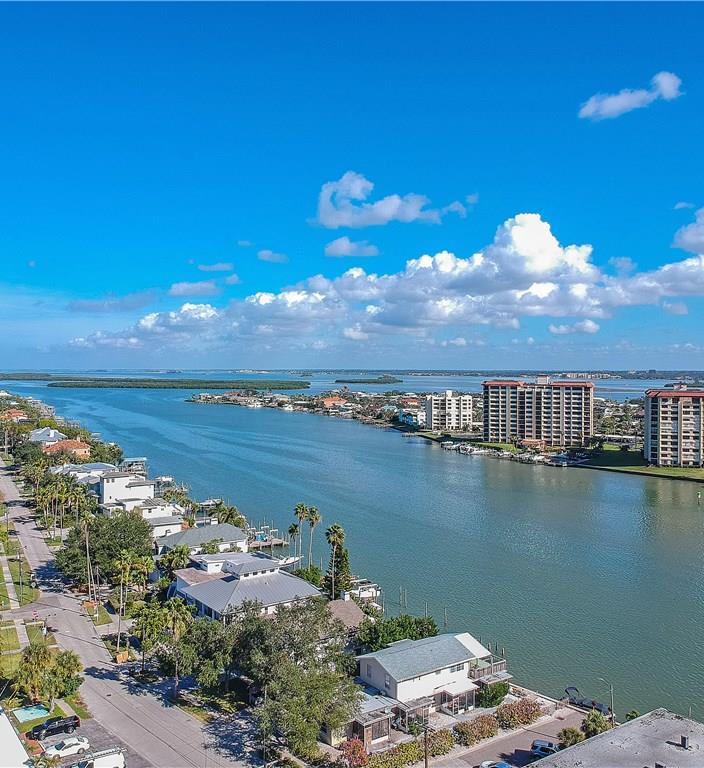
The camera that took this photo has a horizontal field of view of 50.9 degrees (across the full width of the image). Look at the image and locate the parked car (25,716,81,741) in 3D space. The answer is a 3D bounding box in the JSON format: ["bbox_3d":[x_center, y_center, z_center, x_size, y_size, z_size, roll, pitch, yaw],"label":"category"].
[{"bbox_3d":[-36.987,42.601,92.178,5.600,1.830,1.970,-1,1,-33],"label":"parked car"}]

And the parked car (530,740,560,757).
[{"bbox_3d":[22.987,42.858,85.619,4.600,1.600,1.850,0,1,20],"label":"parked car"}]

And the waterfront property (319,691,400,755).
[{"bbox_3d":[0.871,41.674,91.818,9.200,3.700,7.300,-1,1,-33],"label":"waterfront property"}]

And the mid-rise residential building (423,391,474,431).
[{"bbox_3d":[70.906,19.727,544.468,29.500,28.000,18.000,0,1,-10],"label":"mid-rise residential building"}]

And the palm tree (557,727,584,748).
[{"bbox_3d":[26.151,42.255,88.073,2.900,2.700,2.900,0,1,0],"label":"palm tree"}]

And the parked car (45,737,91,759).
[{"bbox_3d":[-33.697,42.891,87.560,4.800,1.450,1.840,-1,1,-27],"label":"parked car"}]

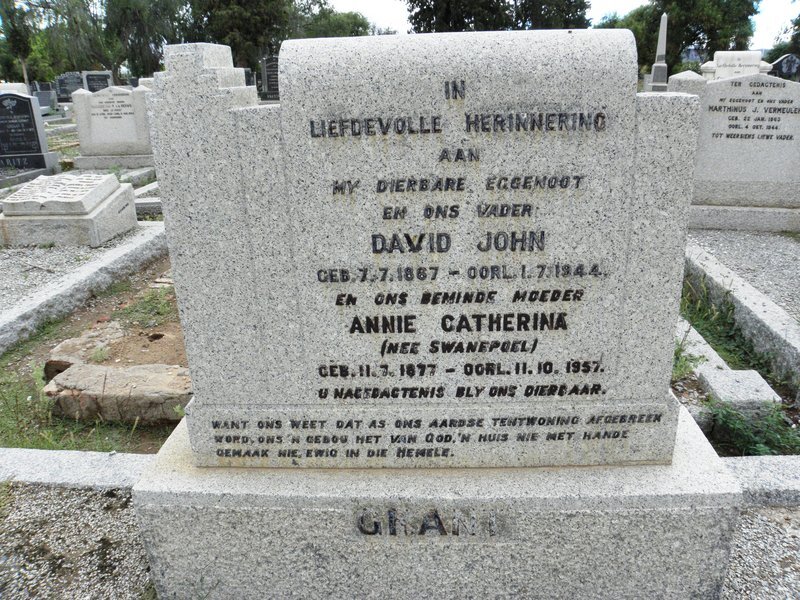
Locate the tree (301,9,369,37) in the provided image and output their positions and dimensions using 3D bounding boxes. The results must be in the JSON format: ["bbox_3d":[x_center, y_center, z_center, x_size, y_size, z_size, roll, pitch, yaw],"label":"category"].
[{"bbox_3d":[-3.503,-13.605,34.249,4.150,5.350,3.940,-3,20,-5],"label":"tree"}]

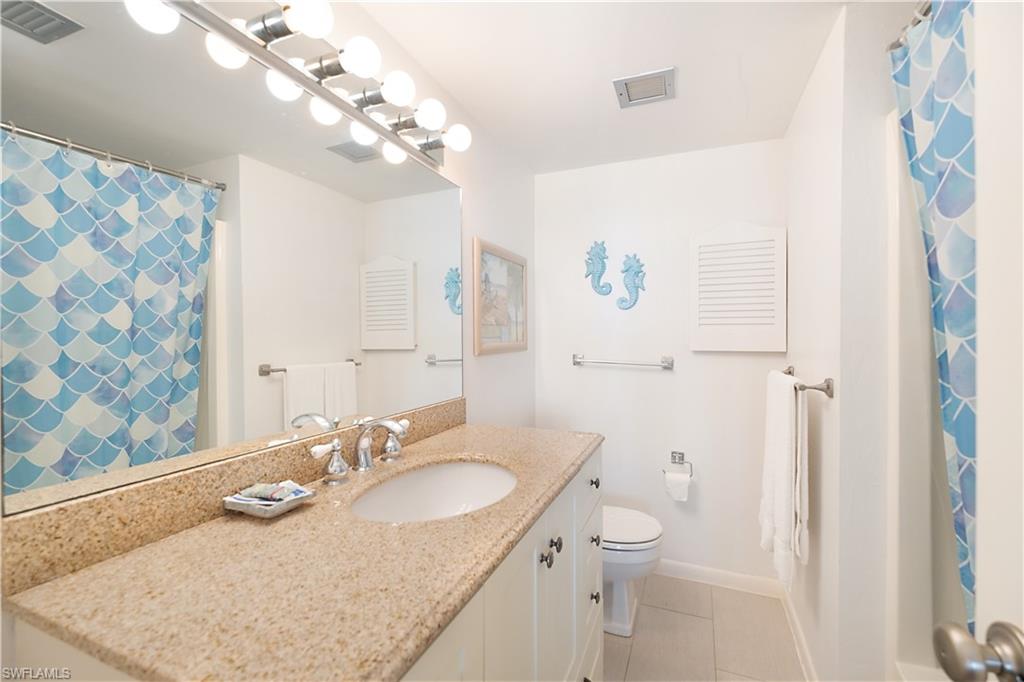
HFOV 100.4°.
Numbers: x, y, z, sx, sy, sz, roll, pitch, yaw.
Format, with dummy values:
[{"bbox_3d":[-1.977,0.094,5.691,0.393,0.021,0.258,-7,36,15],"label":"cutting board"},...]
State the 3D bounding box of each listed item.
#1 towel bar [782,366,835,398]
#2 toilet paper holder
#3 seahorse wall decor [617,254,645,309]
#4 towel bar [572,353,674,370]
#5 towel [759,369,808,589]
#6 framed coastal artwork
[{"bbox_3d":[1.062,0.142,1.607,0.095,0.062,0.650,0,0,23],"label":"towel bar"},{"bbox_3d":[0.834,0.612,2.138,0.138,0.122,0.085,0,0,23],"label":"toilet paper holder"},{"bbox_3d":[0.631,-0.311,2.252,0.153,0.303,0.026,0,0,23],"label":"seahorse wall decor"},{"bbox_3d":[0.574,0.114,2.252,0.520,0.062,0.075,0,0,23],"label":"towel bar"},{"bbox_3d":[1.017,0.489,1.623,0.084,0.720,0.535,0,0,23],"label":"towel"},{"bbox_3d":[-0.034,-0.186,2.042,0.024,0.487,0.575,0,0,23],"label":"framed coastal artwork"}]

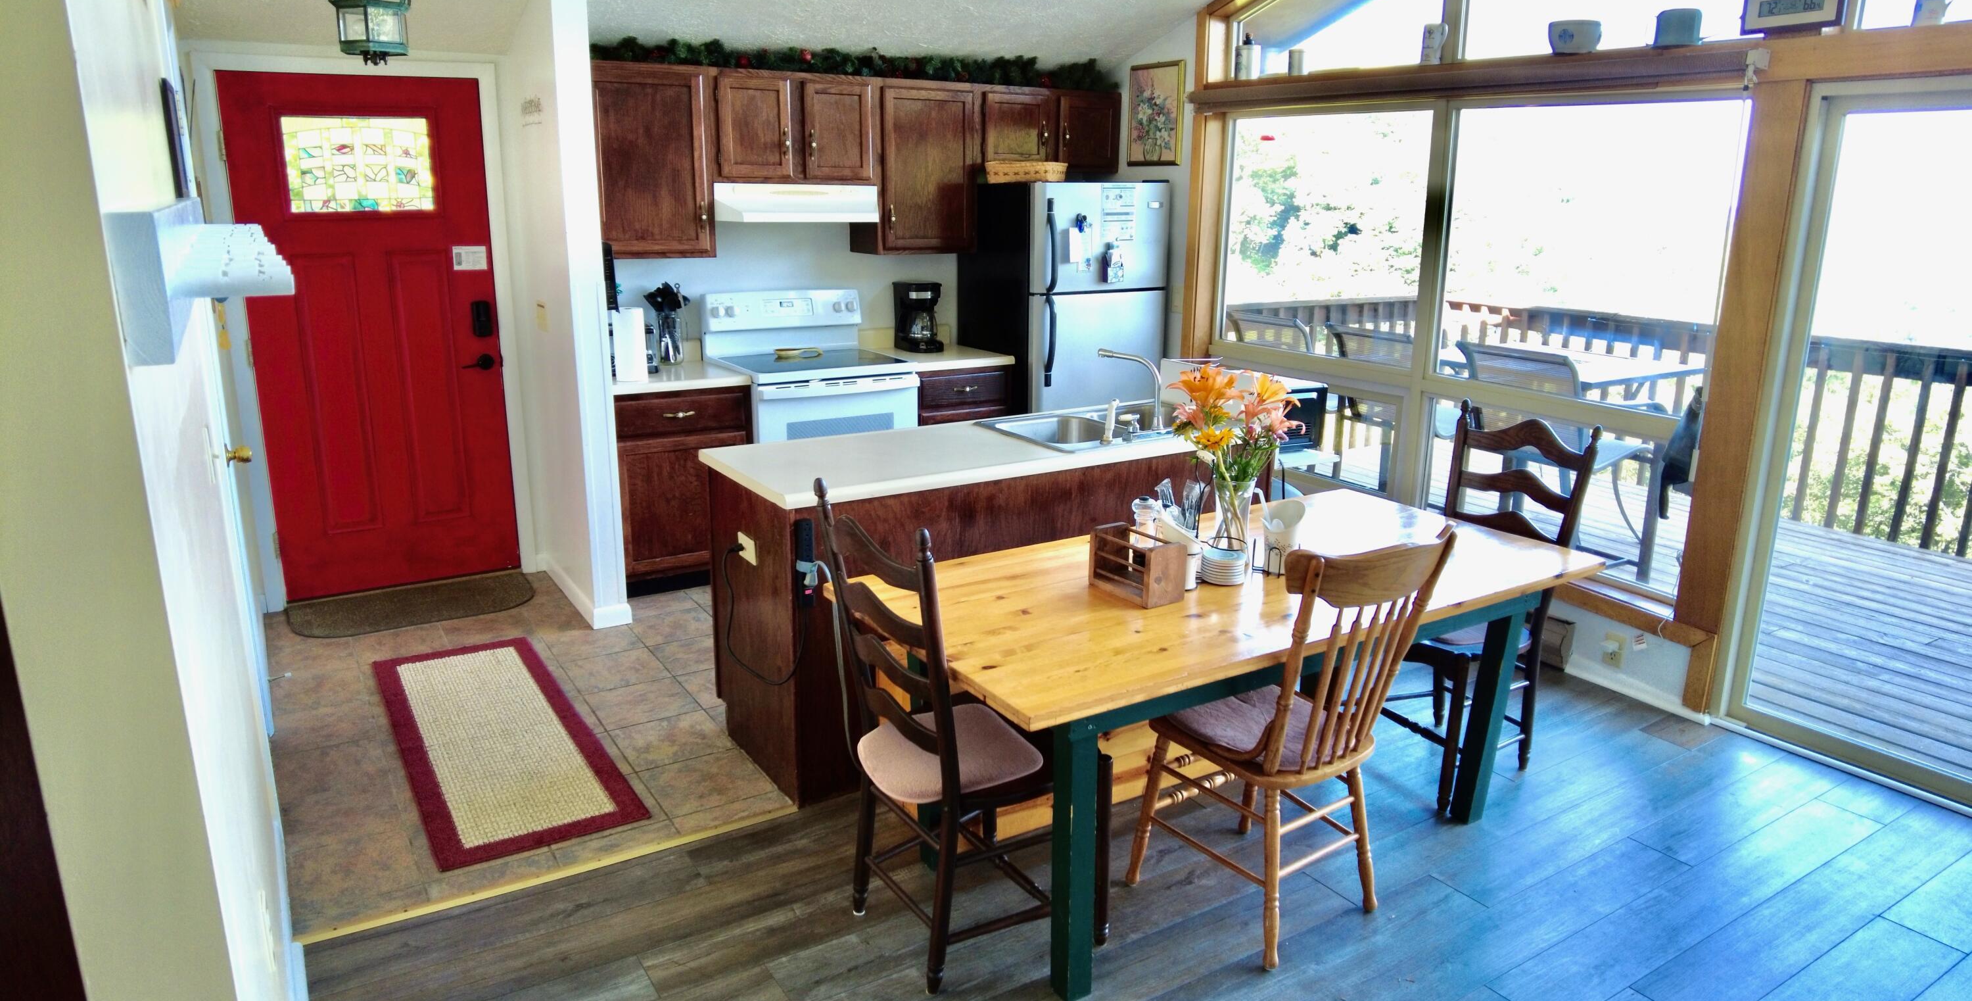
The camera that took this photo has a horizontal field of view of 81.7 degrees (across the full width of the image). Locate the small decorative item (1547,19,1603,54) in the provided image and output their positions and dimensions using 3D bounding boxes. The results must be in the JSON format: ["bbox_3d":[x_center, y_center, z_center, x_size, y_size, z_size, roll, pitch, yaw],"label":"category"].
[{"bbox_3d":[1.982,-1.559,3.829,0.145,0.107,0.140,-8,17,-31],"label":"small decorative item"}]

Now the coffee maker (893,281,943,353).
[{"bbox_3d":[-0.333,-0.906,5.620,0.180,0.325,0.240,-6,17,-24],"label":"coffee maker"}]

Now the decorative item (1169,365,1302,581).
[{"bbox_3d":[0.641,-0.094,2.938,0.340,0.505,0.320,4,15,11],"label":"decorative item"}]

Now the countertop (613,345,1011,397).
[{"bbox_3d":[-0.842,-0.605,5.193,1.910,0.045,0.635,-8,17,-31],"label":"countertop"}]

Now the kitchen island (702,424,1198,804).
[{"bbox_3d":[0.046,0.252,3.652,1.720,0.914,0.650,-8,17,-31],"label":"kitchen island"}]

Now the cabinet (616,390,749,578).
[{"bbox_3d":[-1.403,-0.107,4.955,0.610,0.845,0.610,-9,18,-32],"label":"cabinet"}]

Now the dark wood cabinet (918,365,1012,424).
[{"bbox_3d":[-0.264,-0.273,5.679,0.485,0.855,0.610,-9,18,-32],"label":"dark wood cabinet"}]

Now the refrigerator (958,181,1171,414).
[{"bbox_3d":[0.365,-0.733,5.850,0.825,1.720,0.720,-9,18,-32],"label":"refrigerator"}]

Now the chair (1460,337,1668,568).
[{"bbox_3d":[2.667,-0.181,5.313,0.670,1.070,0.610,-13,20,-42],"label":"chair"}]

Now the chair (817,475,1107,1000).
[{"bbox_3d":[-0.047,0.478,2.515,0.505,1.040,0.490,-9,17,-33],"label":"chair"}]

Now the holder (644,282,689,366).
[{"bbox_3d":[-1.409,-0.779,5.047,0.190,0.360,0.170,-8,17,-31],"label":"holder"}]

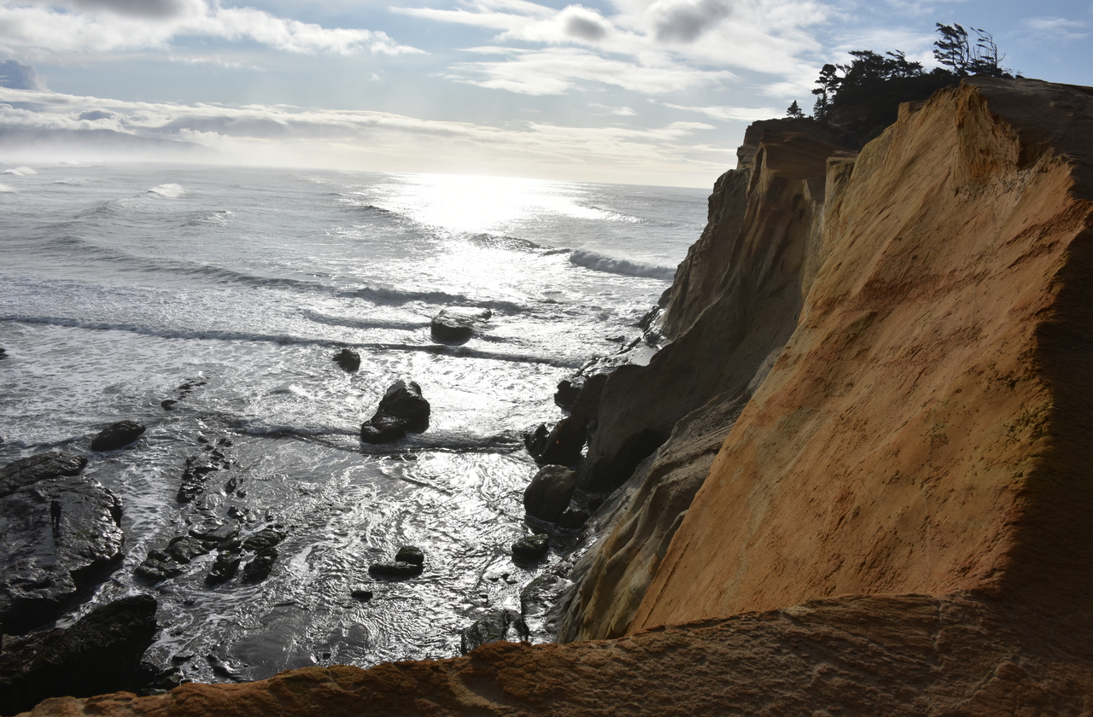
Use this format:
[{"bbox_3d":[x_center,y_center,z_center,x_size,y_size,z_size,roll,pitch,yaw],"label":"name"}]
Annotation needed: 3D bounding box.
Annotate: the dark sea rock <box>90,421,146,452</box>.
[{"bbox_3d":[-35.283,6.380,70.063,2.569,1.887,4.111,10,14,29],"label":"dark sea rock"}]

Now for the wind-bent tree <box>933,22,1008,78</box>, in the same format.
[{"bbox_3d":[39.972,-29.045,80.000,7.000,5.100,4.800,3,12,0],"label":"wind-bent tree"}]

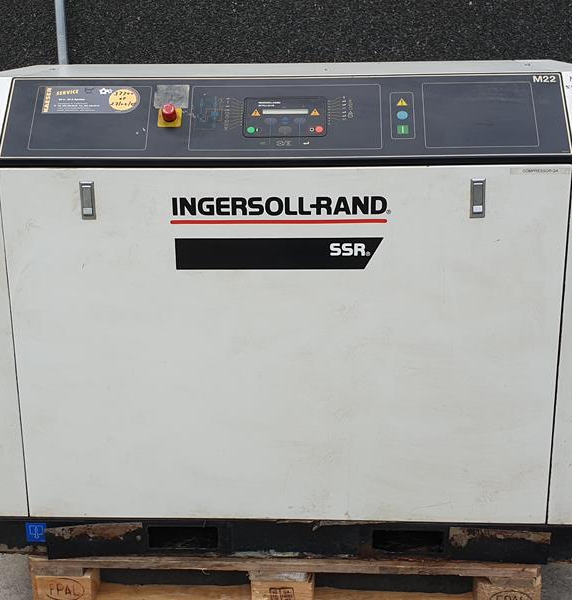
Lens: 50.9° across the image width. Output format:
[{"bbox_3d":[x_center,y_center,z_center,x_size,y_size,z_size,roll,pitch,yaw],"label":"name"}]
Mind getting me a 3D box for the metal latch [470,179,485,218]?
[{"bbox_3d":[0.402,-0.211,1.253,0.032,0.083,0.012,0,10,2],"label":"metal latch"}]

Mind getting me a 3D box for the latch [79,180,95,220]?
[{"bbox_3d":[-0.424,-0.212,1.284,0.032,0.083,0.012,0,10,2],"label":"latch"}]

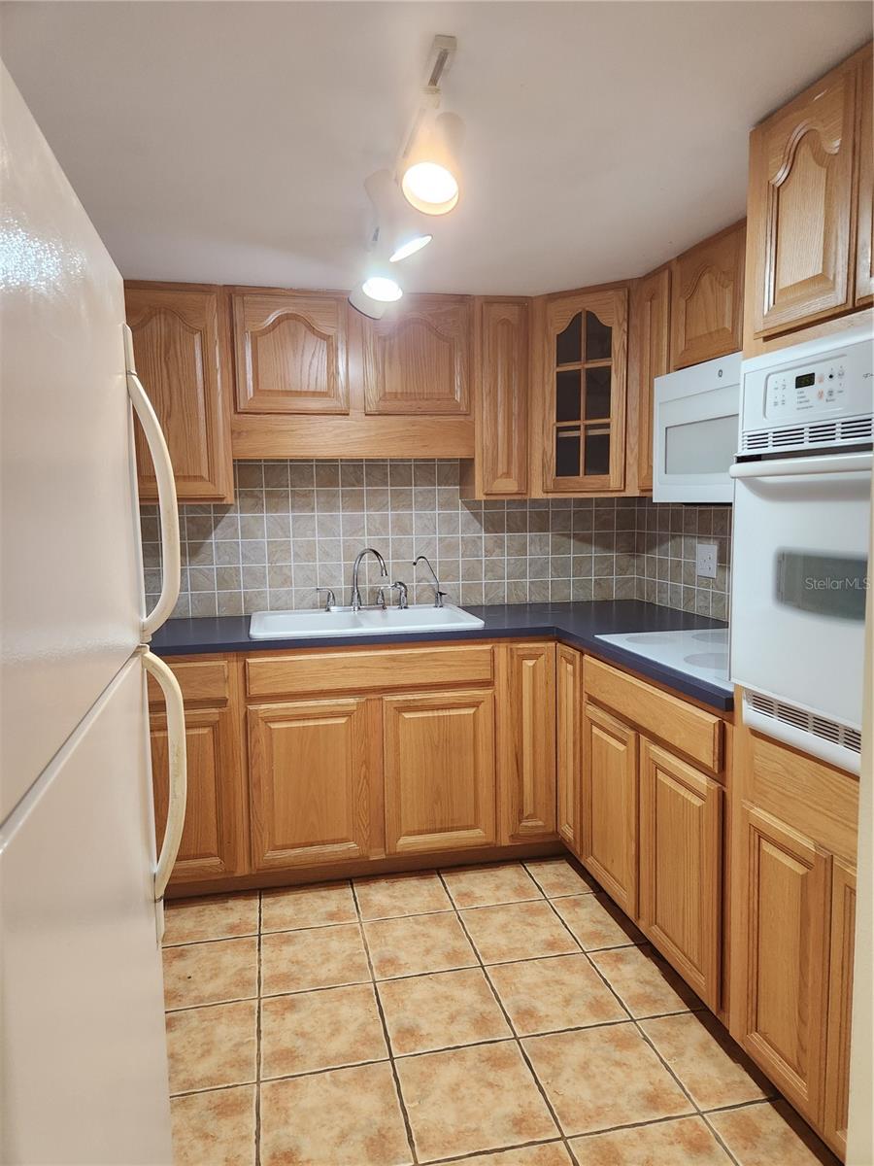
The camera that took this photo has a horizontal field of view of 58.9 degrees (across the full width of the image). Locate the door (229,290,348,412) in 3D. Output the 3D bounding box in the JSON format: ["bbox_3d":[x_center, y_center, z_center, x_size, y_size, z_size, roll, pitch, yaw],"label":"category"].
[{"bbox_3d":[-0.527,-0.834,2.837,0.408,0.423,0.021,-2,6,-12],"label":"door"}]

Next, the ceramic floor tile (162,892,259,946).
[{"bbox_3d":[-0.750,1.118,2.581,0.307,0.011,0.303,-2,6,-12],"label":"ceramic floor tile"}]

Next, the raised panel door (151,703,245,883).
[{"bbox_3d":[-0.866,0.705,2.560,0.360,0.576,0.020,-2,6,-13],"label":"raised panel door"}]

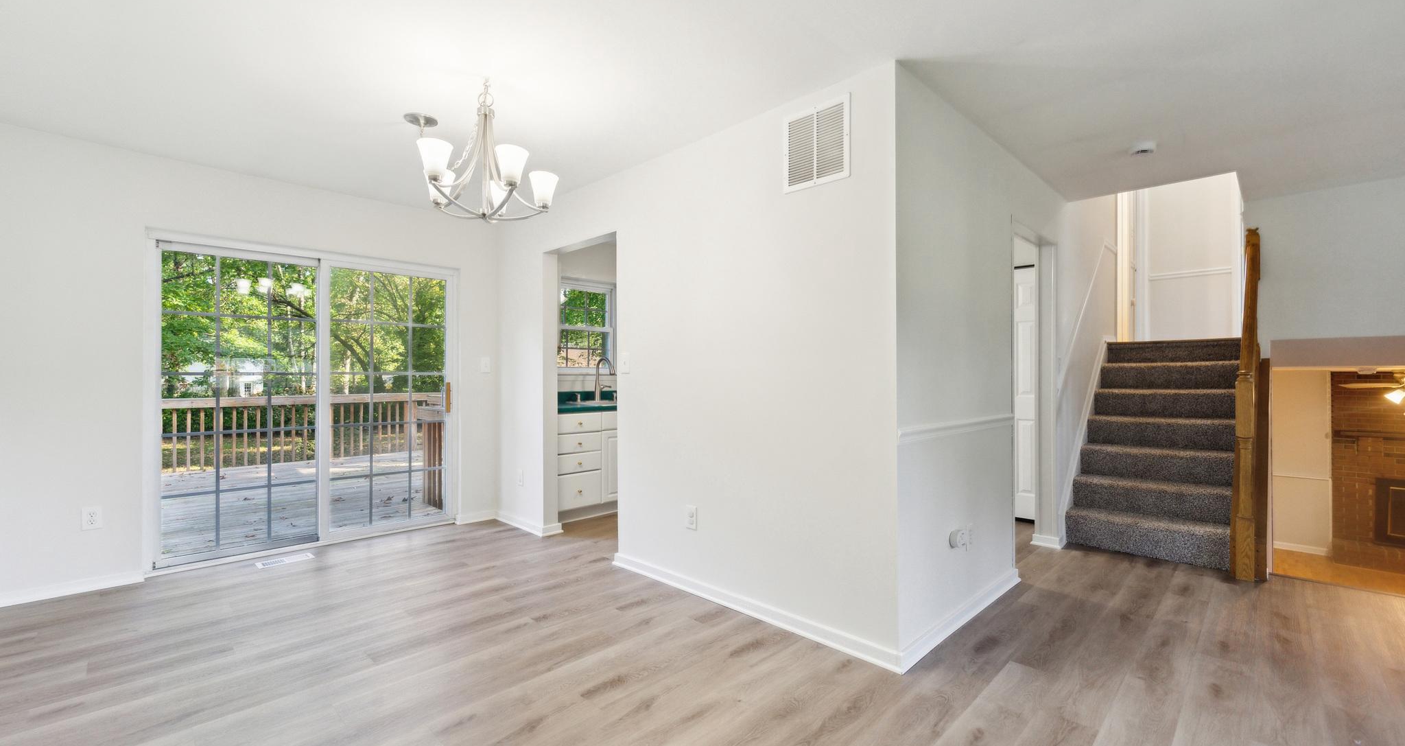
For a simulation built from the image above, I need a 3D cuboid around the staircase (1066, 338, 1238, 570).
[{"bbox_3d":[3.418,0.466,4.109,1.460,1.490,0.890,0,0,-44],"label":"staircase"}]

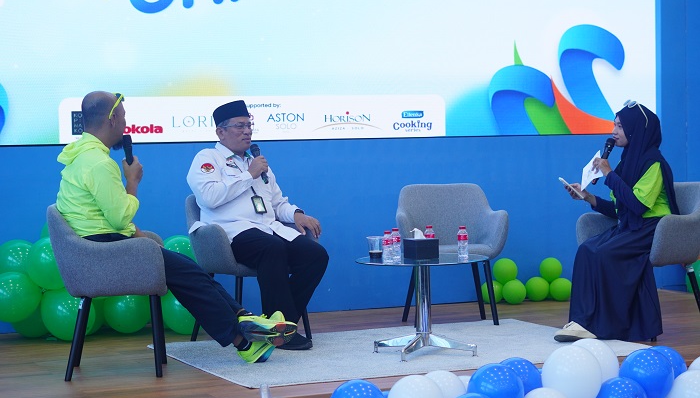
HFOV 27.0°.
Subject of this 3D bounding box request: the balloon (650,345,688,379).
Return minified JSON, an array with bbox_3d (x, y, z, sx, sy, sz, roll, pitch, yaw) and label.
[{"bbox_3d":[1.441,0.781,6.680,0.225,0.228,0.225,-1,3,0],"label":"balloon"}]

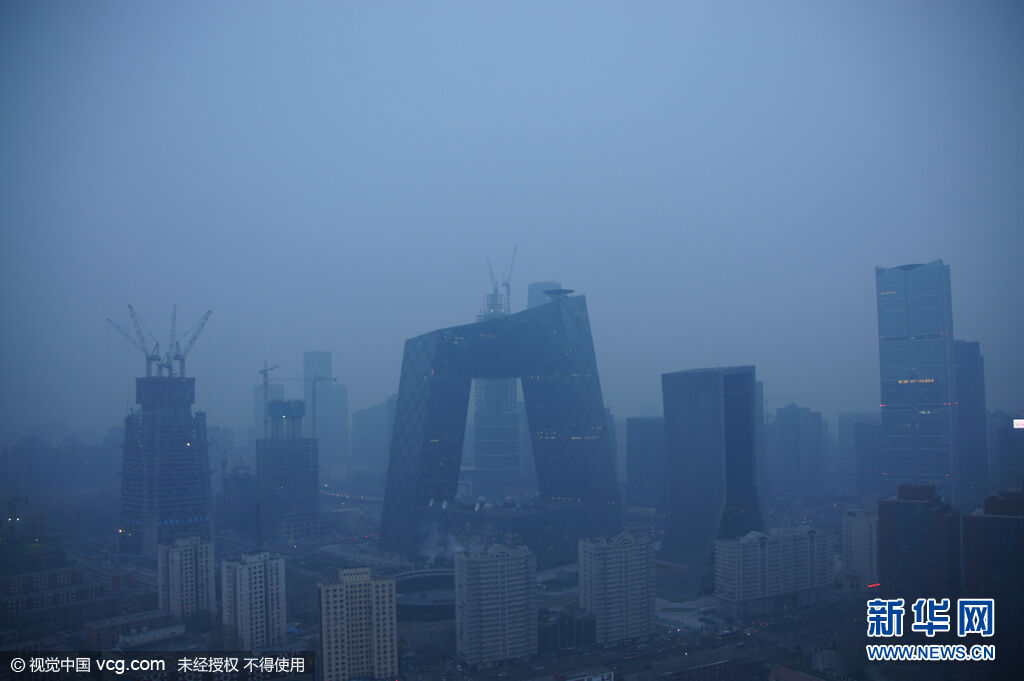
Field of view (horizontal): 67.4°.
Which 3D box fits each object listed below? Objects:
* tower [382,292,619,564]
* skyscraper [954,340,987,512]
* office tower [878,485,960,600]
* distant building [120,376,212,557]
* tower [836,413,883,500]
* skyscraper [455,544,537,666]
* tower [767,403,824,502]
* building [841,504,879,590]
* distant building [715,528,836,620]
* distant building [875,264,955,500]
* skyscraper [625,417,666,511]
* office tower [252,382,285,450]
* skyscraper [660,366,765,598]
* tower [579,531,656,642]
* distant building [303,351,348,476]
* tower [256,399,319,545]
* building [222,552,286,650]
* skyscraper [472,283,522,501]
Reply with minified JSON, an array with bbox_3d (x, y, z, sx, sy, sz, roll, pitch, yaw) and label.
[{"bbox_3d":[-13.000,77.670,721.270,157.000,234.000,157.000,-5,-6,42],"label":"tower"},{"bbox_3d":[478.760,94.210,810.140,35.000,188.000,36.000,-3,-4,26],"label":"skyscraper"},{"bbox_3d":[235.320,125.070,443.150,34.000,82.000,28.000,-2,-3,12],"label":"office tower"},{"bbox_3d":[-337.080,120.170,751.620,72.000,167.000,72.000,-5,-6,42],"label":"distant building"},{"bbox_3d":[460.470,152.110,1019.520,36.000,114.000,52.000,-5,-6,42],"label":"tower"},{"bbox_3d":[-9.150,143.490,424.530,40.000,57.000,19.000,0,-4,-25],"label":"skyscraper"},{"bbox_3d":[363.870,138.740,978.040,45.000,121.000,45.000,0,-4,-25],"label":"tower"},{"bbox_3d":[246.490,147.470,541.310,19.000,56.000,17.000,1,-5,-26],"label":"building"},{"bbox_3d":[175.110,151.300,514.690,86.000,47.000,20.000,1,-5,-26],"label":"distant building"},{"bbox_3d":[410.790,55.680,777.410,60.000,265.000,48.000,-3,-4,26],"label":"distant building"},{"bbox_3d":[166.860,152.710,959.560,44.000,115.000,32.000,-5,-6,42],"label":"skyscraper"},{"bbox_3d":[-489.500,176.950,1547.370,45.000,186.000,45.000,-5,-6,42],"label":"office tower"},{"bbox_3d":[142.090,97.020,562.090,64.000,157.000,57.000,0,-4,-25],"label":"skyscraper"},{"bbox_3d":[60.980,144.220,450.650,39.500,55.500,19.500,1,-5,-26],"label":"tower"},{"bbox_3d":[-375.730,143.770,1549.830,54.000,248.000,74.000,-5,-6,42],"label":"distant building"},{"bbox_3d":[-235.800,133.880,806.020,56.000,145.000,46.000,0,-4,-25],"label":"tower"},{"bbox_3d":[-149.220,150.590,449.400,26.000,51.000,25.000,3,-6,-44],"label":"building"},{"bbox_3d":[-20.740,74.920,1097.540,48.000,296.000,48.000,0,-4,-25],"label":"skyscraper"}]

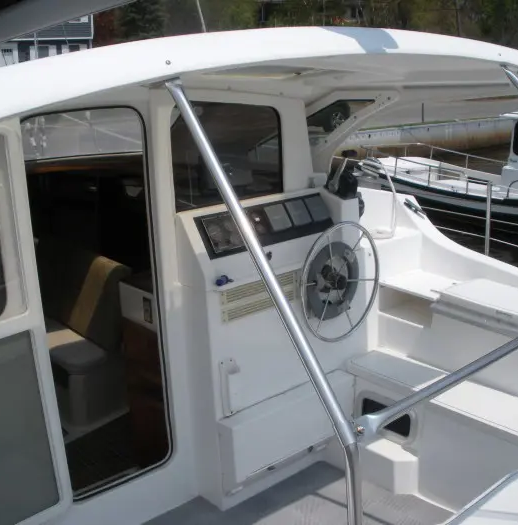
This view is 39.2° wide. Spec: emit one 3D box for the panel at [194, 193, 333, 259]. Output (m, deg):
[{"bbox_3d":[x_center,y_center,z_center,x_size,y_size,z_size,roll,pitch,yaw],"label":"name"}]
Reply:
[{"bbox_3d":[0.037,-0.178,3.331,0.745,0.193,0.050,-14,-18,-37],"label":"panel"}]

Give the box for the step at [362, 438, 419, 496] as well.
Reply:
[{"bbox_3d":[0.631,0.971,3.428,0.120,0.168,0.235,-14,19,-37],"label":"step"}]

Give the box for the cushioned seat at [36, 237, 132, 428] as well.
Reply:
[{"bbox_3d":[-1.259,0.425,4.718,0.460,0.920,1.100,-14,19,-37],"label":"cushioned seat"}]

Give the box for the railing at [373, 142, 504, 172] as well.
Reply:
[{"bbox_3d":[3.341,-1.856,13.308,1.000,0.470,2.400,-14,19,-37],"label":"railing"}]

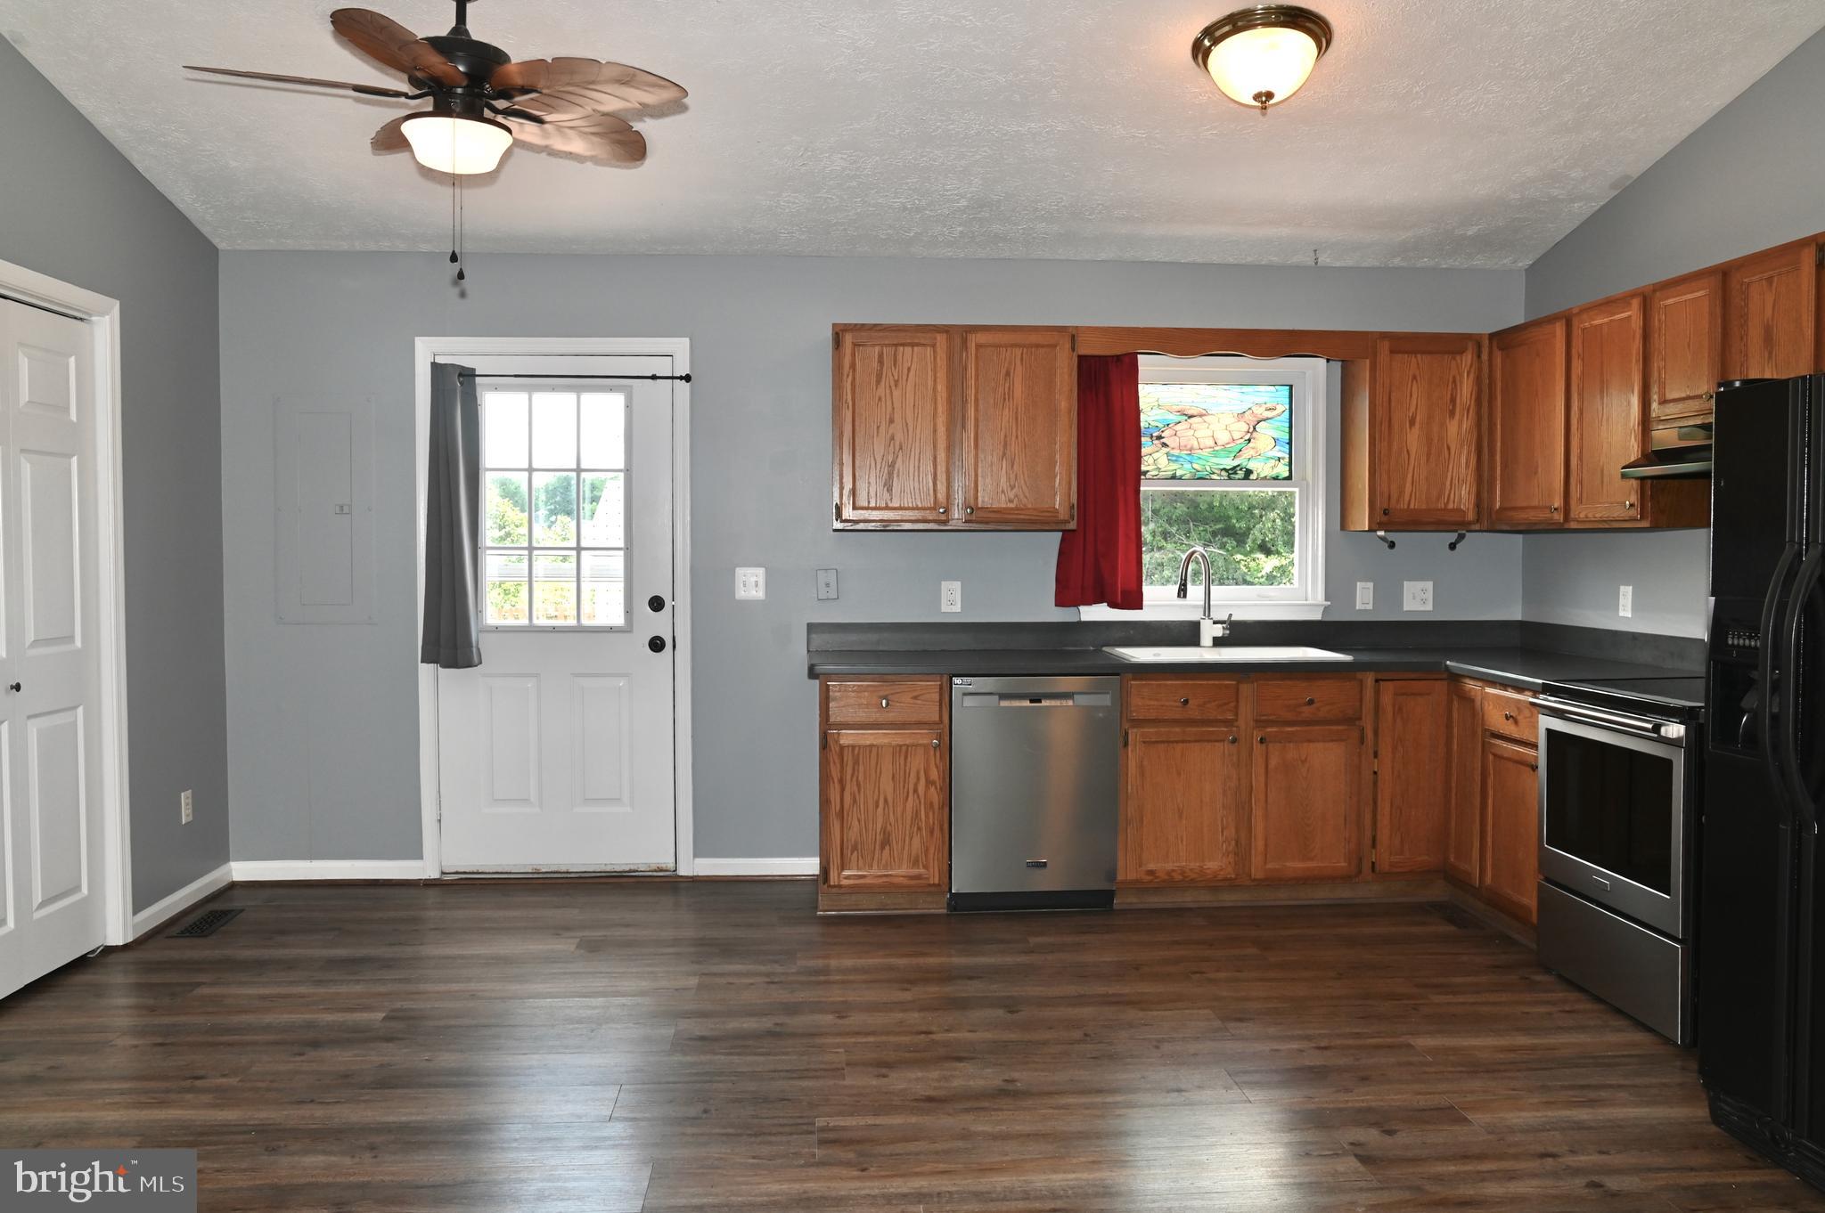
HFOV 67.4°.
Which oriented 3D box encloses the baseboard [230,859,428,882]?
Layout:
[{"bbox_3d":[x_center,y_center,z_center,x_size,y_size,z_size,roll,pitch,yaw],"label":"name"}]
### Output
[{"bbox_3d":[-2.292,1.051,5.375,0.741,0.084,0.015,0,3,-4],"label":"baseboard"}]

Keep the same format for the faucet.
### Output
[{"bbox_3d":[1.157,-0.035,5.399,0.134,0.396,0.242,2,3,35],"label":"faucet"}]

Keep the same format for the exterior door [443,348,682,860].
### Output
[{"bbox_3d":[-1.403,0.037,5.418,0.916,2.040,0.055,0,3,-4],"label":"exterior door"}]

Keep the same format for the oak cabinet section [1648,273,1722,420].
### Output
[{"bbox_3d":[2.473,-0.774,4.127,0.334,0.436,0.340,0,3,-4],"label":"oak cabinet section"}]

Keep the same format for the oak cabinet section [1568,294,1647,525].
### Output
[{"bbox_3d":[2.444,-0.637,4.539,0.334,0.746,0.455,0,3,-4],"label":"oak cabinet section"}]

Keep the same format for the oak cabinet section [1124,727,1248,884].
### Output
[{"bbox_3d":[0.946,0.699,5.134,0.460,0.570,0.550,0,2,-5],"label":"oak cabinet section"}]

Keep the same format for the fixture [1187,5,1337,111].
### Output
[{"bbox_3d":[1.020,-1.528,3.967,0.385,0.215,0.385,0,-10,-5],"label":"fixture"}]

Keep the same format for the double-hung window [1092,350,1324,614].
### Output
[{"bbox_3d":[1.188,-0.482,5.573,1.035,1.063,0.120,0,3,-4],"label":"double-hung window"}]

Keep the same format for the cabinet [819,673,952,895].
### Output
[{"bbox_3d":[-0.115,0.653,5.194,0.469,0.835,0.631,0,3,-4],"label":"cabinet"}]

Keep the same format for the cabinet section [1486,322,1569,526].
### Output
[{"bbox_3d":[2.370,-0.653,4.979,0.310,0.745,0.535,0,2,-5],"label":"cabinet section"}]

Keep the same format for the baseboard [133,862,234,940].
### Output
[{"bbox_3d":[-2.612,1.055,4.919,0.017,0.079,0.800,0,2,-5],"label":"baseboard"}]

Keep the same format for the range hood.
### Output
[{"bbox_3d":[2.459,-0.466,3.966,0.425,0.155,0.750,0,2,-5],"label":"range hood"}]

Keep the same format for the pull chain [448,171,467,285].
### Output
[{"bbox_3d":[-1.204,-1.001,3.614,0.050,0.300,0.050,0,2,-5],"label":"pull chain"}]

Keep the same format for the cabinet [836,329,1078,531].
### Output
[{"bbox_3d":[0.147,-0.674,5.285,0.916,0.762,0.310,0,2,-5],"label":"cabinet"}]

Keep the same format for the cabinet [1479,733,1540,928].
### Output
[{"bbox_3d":[2.301,0.733,4.622,0.600,0.563,0.430,0,2,-5],"label":"cabinet"}]

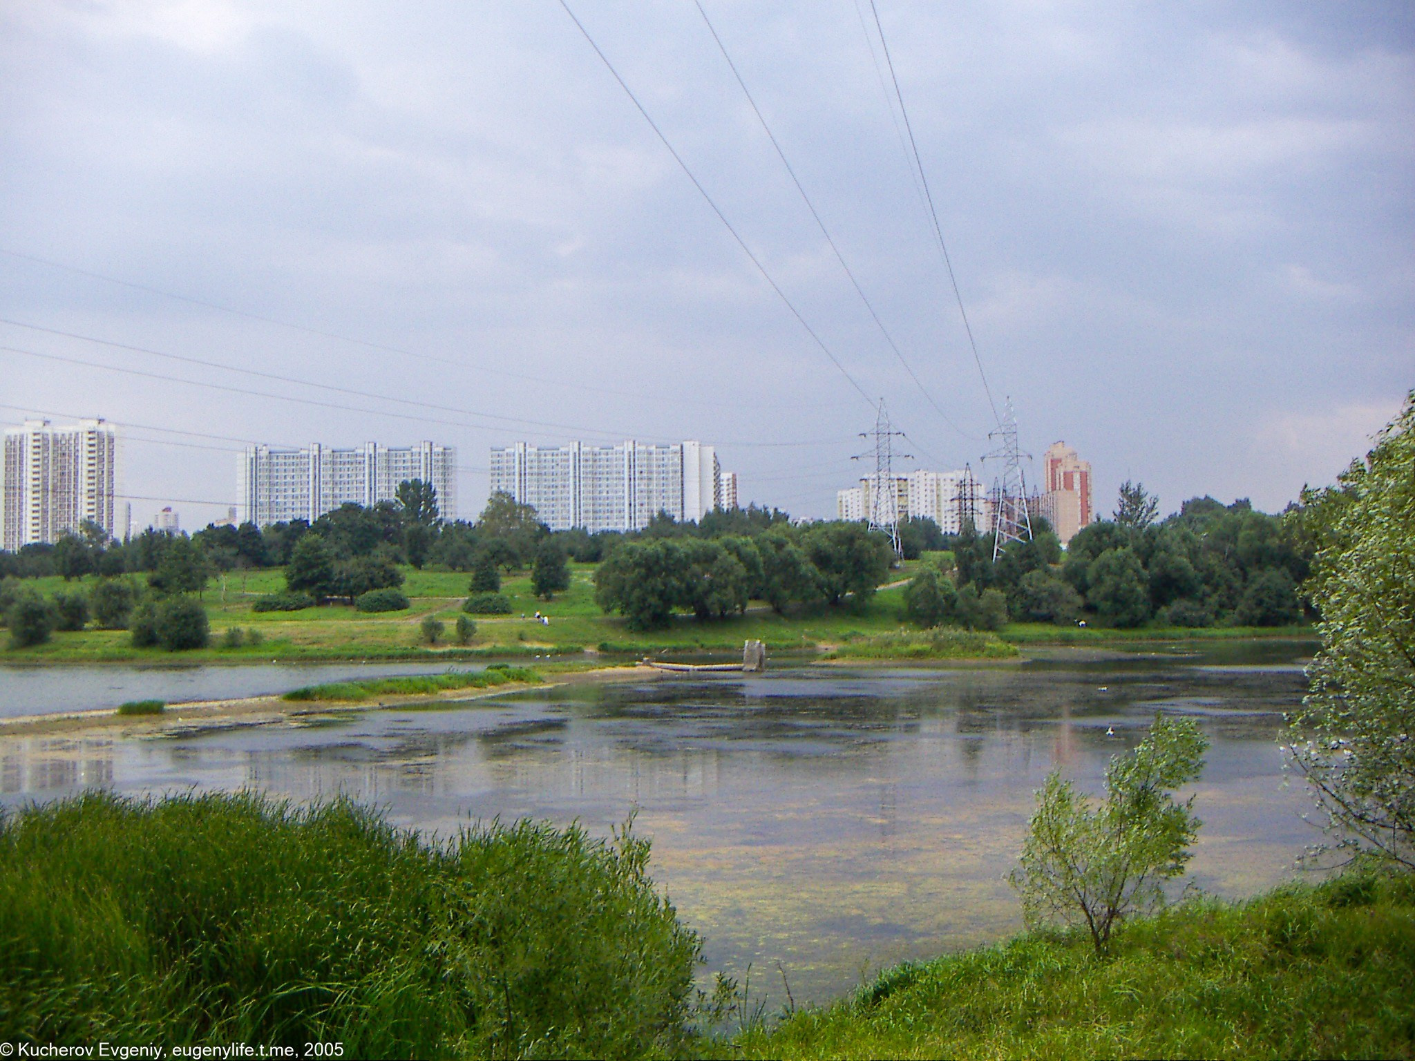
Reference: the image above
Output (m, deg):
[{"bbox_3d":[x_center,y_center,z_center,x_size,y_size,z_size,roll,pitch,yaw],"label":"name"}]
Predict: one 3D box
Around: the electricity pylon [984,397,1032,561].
[{"bbox_3d":[77.300,-12.700,428.000,13.000,43.000,10.000,-1,-2,11],"label":"electricity pylon"}]

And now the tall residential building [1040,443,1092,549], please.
[{"bbox_3d":[238.000,-23.400,1105.000,34.000,72.000,26.000,-1,-2,6],"label":"tall residential building"}]

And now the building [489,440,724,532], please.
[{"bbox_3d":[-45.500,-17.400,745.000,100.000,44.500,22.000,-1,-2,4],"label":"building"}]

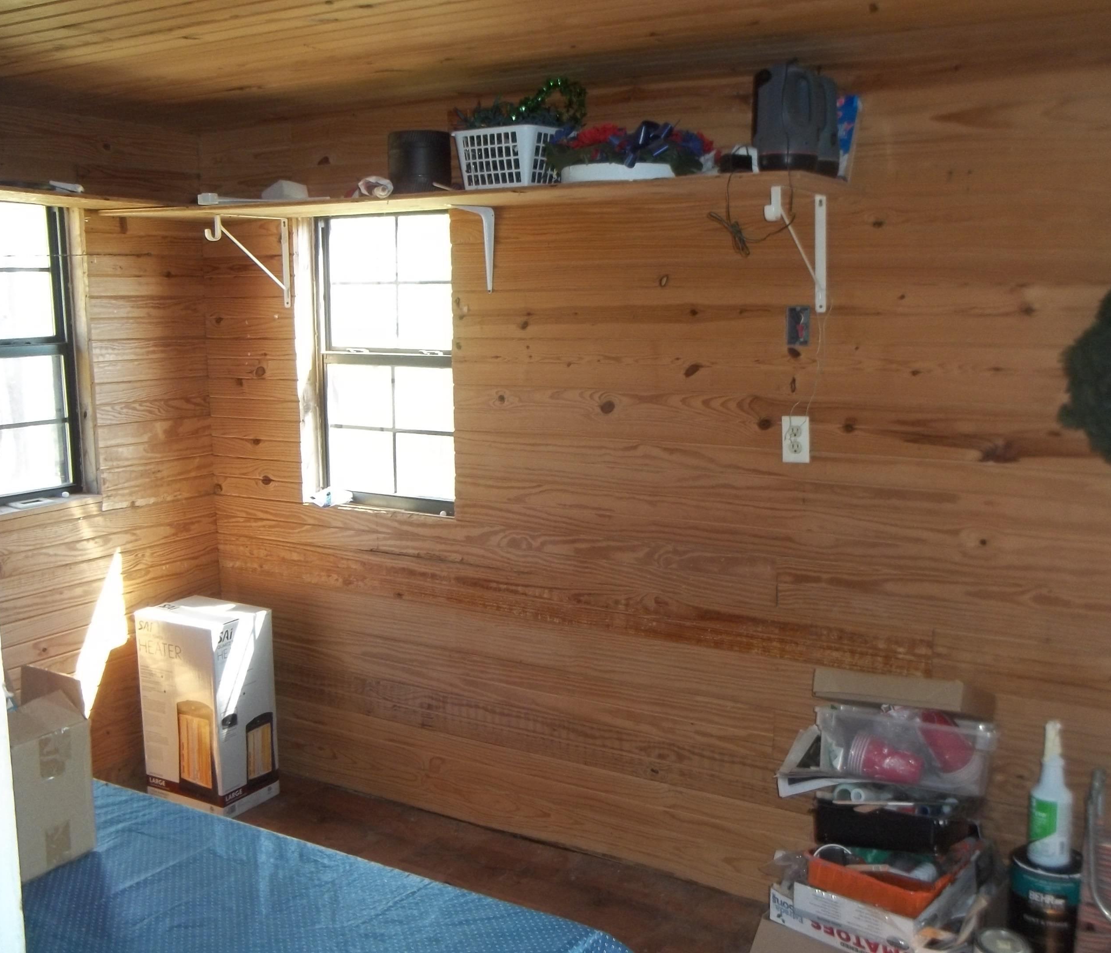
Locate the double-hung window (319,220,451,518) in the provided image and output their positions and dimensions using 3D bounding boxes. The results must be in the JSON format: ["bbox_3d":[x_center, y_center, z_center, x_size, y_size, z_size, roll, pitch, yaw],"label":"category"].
[{"bbox_3d":[-0.487,-0.347,3.695,0.605,0.910,0.070,5,10,31],"label":"double-hung window"}]

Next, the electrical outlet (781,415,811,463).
[{"bbox_3d":[0.582,-0.089,2.938,0.070,0.114,0.010,5,10,31],"label":"electrical outlet"}]

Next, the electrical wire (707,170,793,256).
[{"bbox_3d":[0.405,-0.547,2.516,0.195,0.180,0.060,5,10,31],"label":"electrical wire"}]

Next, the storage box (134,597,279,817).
[{"bbox_3d":[-1.087,0.716,3.798,0.336,0.597,0.245,5,10,31],"label":"storage box"}]

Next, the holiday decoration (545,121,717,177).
[{"bbox_3d":[0.176,-0.744,2.809,0.410,0.142,0.290,5,10,31],"label":"holiday decoration"}]

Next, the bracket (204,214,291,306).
[{"bbox_3d":[-0.912,-0.636,3.586,0.030,0.268,0.325,5,10,31],"label":"bracket"}]

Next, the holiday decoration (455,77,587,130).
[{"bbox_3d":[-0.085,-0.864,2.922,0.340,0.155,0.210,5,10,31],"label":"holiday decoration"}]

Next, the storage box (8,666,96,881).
[{"bbox_3d":[-0.825,0.450,1.860,0.163,0.272,0.132,5,10,31],"label":"storage box"}]

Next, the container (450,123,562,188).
[{"bbox_3d":[-0.088,-0.762,2.946,0.222,0.138,0.245,6,10,35],"label":"container"}]

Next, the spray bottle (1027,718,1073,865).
[{"bbox_3d":[0.825,0.523,2.023,0.066,0.250,0.078,3,9,23],"label":"spray bottle"}]

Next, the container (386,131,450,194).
[{"bbox_3d":[-0.346,-0.797,3.112,0.163,0.160,0.163,0,9,0],"label":"container"}]

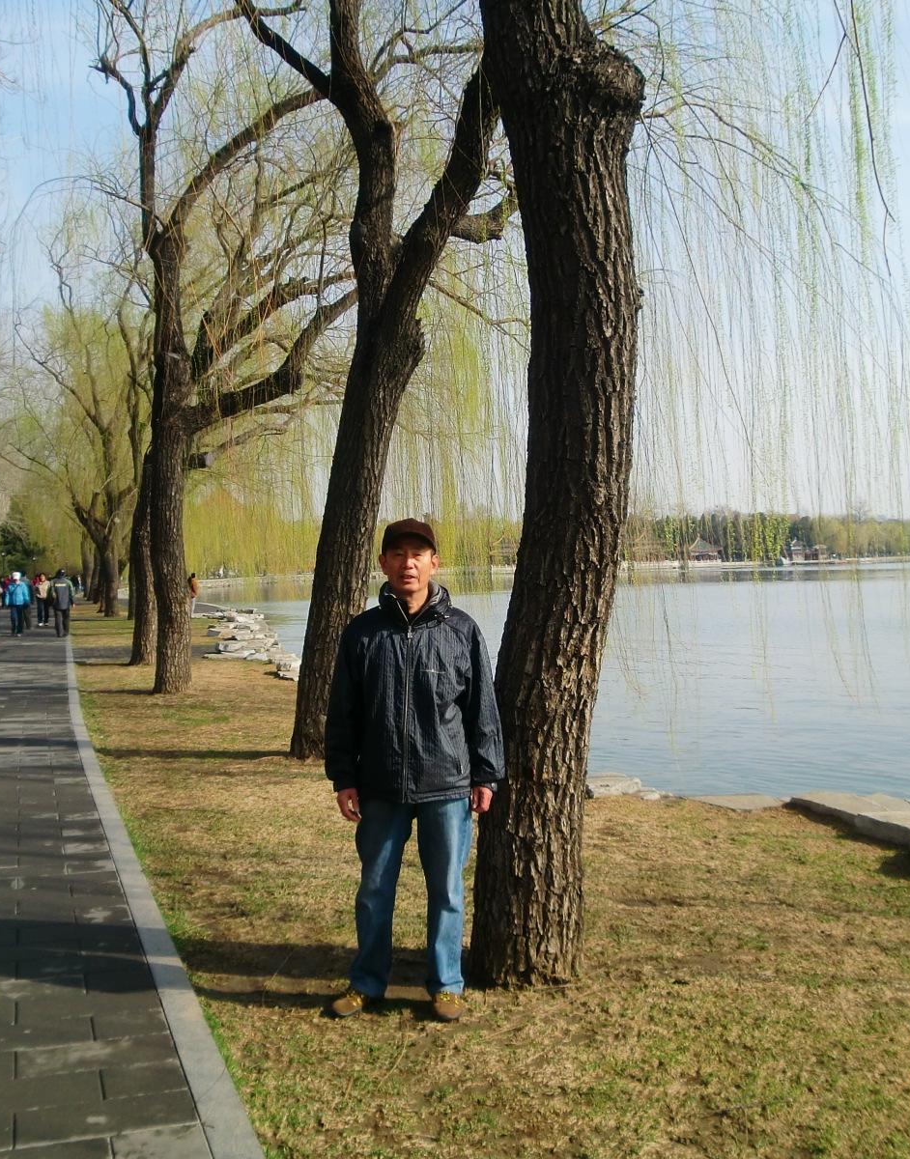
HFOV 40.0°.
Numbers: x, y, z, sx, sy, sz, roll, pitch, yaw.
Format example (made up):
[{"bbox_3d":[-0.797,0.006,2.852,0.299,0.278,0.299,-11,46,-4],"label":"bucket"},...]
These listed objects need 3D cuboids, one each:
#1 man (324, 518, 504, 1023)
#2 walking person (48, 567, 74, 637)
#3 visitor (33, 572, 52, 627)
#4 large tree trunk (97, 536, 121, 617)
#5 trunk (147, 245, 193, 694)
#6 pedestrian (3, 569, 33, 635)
[{"bbox_3d":[-0.147,0.670,4.420,0.620,1.740,0.370,-1,1,4],"label":"man"},{"bbox_3d":[-9.666,0.563,30.700,0.620,1.690,0.420,-1,1,-18],"label":"walking person"},{"bbox_3d":[-12.023,0.592,36.400,0.520,1.593,0.400,-1,1,-14],"label":"visitor"},{"bbox_3d":[-11.483,-0.090,41.500,0.750,2.665,0.680,-1,1,0],"label":"large tree trunk"},{"bbox_3d":[-3.753,-1.458,16.500,0.620,5.896,0.580,-1,1,0],"label":"trunk"},{"bbox_3d":[-10.908,0.618,31.200,0.600,1.615,0.420,-1,1,-19],"label":"pedestrian"}]

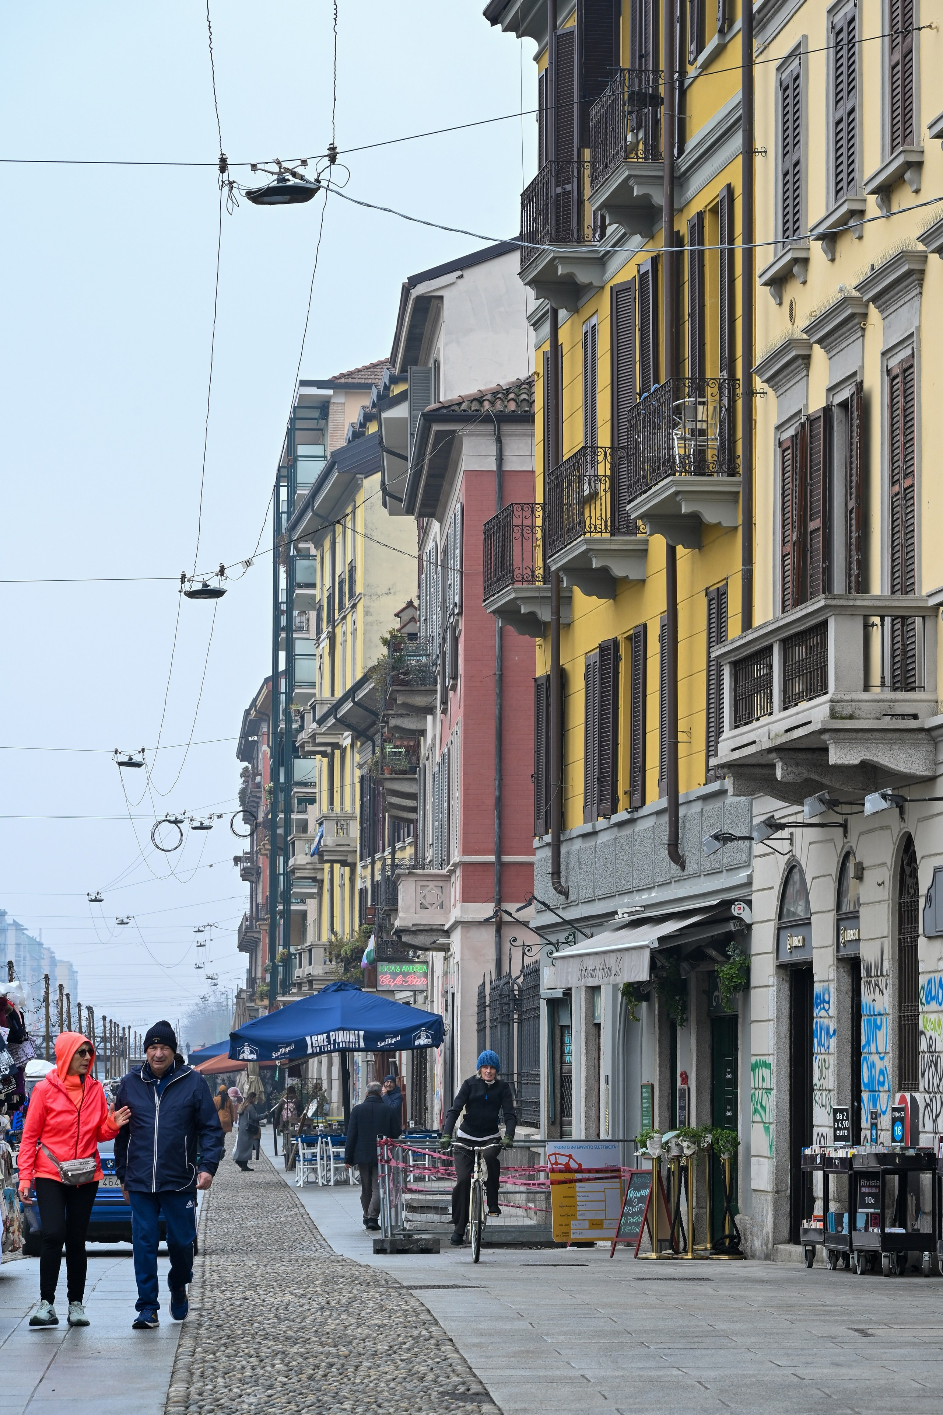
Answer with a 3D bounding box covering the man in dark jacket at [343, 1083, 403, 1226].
[{"bbox_3d":[-1.158,5.275,55.500,0.630,1.750,0.450,0,-5,-1],"label":"man in dark jacket"}]

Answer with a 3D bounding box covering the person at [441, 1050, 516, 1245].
[{"bbox_3d":[0.057,3.774,40.400,0.640,1.660,0.850,0,-5,-2],"label":"person"}]

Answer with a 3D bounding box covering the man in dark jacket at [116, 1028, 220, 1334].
[{"bbox_3d":[-1.722,2.651,26.800,0.580,1.740,0.500,0,-5,2],"label":"man in dark jacket"}]

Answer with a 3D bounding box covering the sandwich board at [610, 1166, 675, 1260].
[{"bbox_3d":[1.562,4.581,42.732,0.450,0.810,0.500,2,-5,-28],"label":"sandwich board"}]

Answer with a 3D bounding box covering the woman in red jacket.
[{"bbox_3d":[-2.259,2.682,26.800,0.570,1.670,0.450,1,-5,-14],"label":"woman in red jacket"}]

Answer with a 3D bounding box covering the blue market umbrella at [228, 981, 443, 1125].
[{"bbox_3d":[-2.237,6.336,79.500,3.500,3.420,3.500,0,-5,-1],"label":"blue market umbrella"}]

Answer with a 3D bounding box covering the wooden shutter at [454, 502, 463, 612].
[{"bbox_3d":[-0.219,-2.522,79.700,0.060,1.860,0.600,0,-5,-5],"label":"wooden shutter"}]

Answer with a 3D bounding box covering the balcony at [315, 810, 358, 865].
[{"bbox_3d":[-3.770,3.688,131.350,0.980,1.500,2.700,0,-5,-6],"label":"balcony"}]

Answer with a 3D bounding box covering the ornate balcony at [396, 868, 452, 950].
[{"bbox_3d":[-0.904,3.753,85.900,1.000,1.450,3.100,0,-5,-2],"label":"ornate balcony"}]

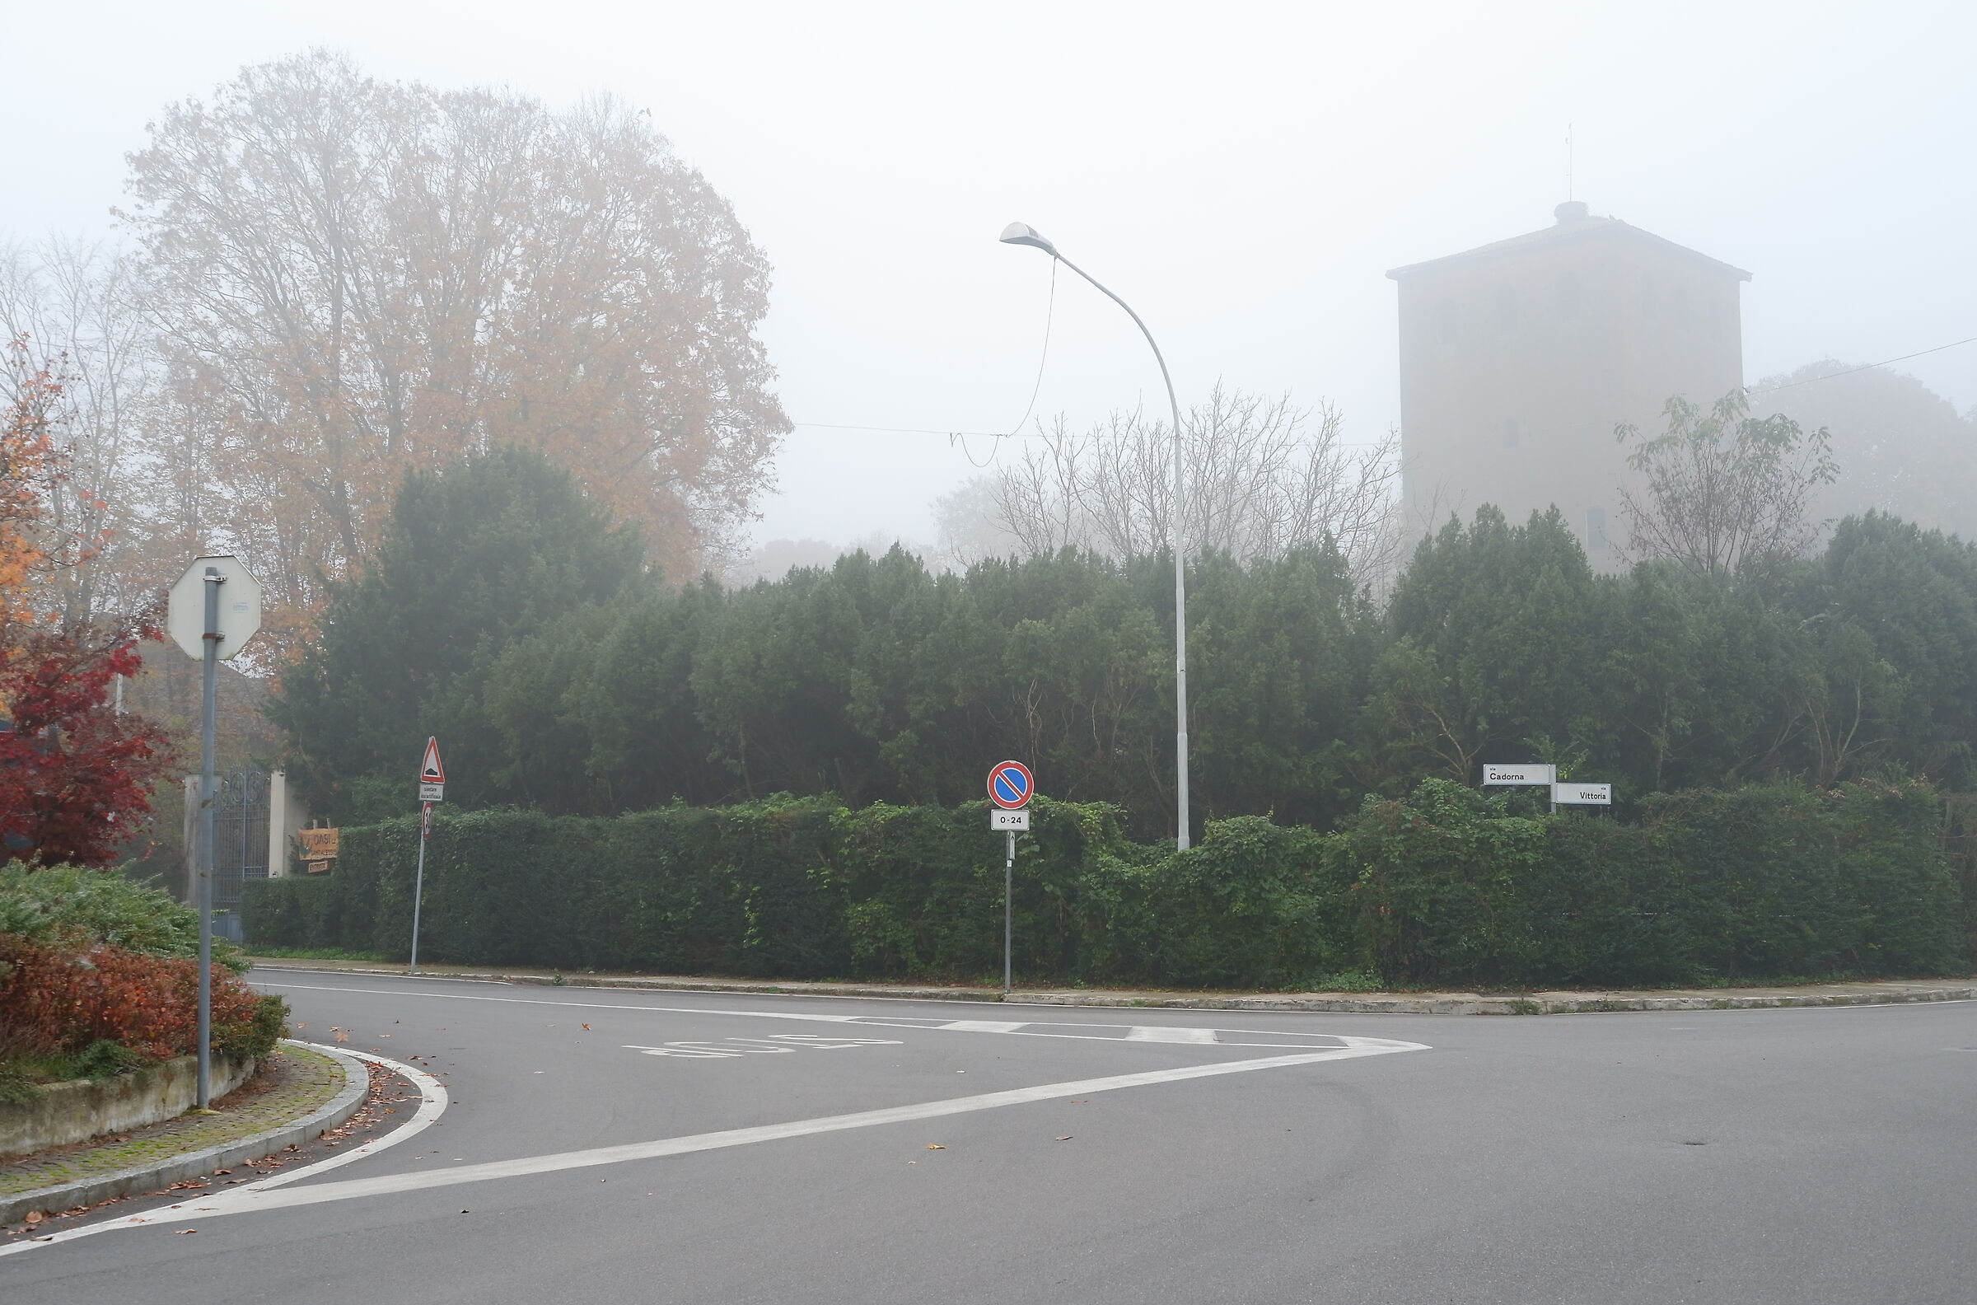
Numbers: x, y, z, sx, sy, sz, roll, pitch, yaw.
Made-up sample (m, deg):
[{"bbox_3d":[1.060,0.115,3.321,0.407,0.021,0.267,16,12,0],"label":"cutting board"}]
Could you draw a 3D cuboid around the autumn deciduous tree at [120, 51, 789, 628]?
[{"bbox_3d":[-14.953,-4.622,62.849,18.020,25.170,17.640,0,-6,0],"label":"autumn deciduous tree"}]

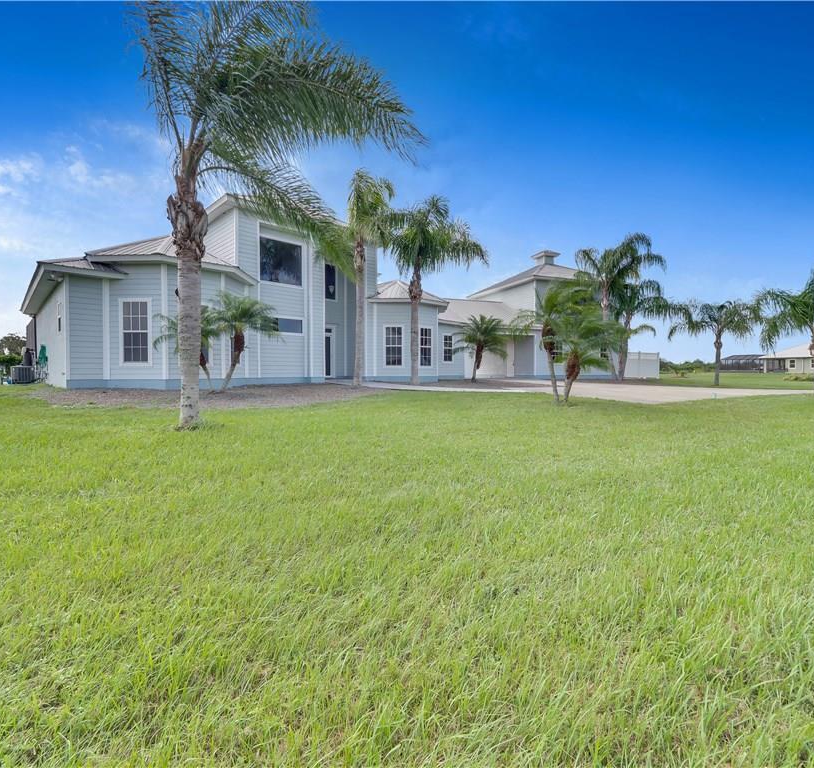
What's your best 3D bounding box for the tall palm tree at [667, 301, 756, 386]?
[{"bbox_3d":[18.291,-2.445,25.000,4.690,5.190,4.550,0,2,0],"label":"tall palm tree"}]

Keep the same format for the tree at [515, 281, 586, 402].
[{"bbox_3d":[3.581,-1.067,10.400,1.710,3.060,1.650,0,2,0],"label":"tree"}]

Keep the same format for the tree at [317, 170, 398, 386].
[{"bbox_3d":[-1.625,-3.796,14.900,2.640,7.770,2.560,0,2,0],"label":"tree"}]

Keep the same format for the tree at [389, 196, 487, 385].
[{"bbox_3d":[1.290,-3.884,17.200,4.150,7.810,4.030,0,2,0],"label":"tree"}]

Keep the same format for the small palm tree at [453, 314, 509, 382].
[{"bbox_3d":[3.582,-1.715,20.000,2.740,3.280,2.650,0,2,0],"label":"small palm tree"}]

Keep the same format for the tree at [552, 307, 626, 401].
[{"bbox_3d":[4.528,-0.716,10.400,1.750,2.460,1.700,0,2,0],"label":"tree"}]

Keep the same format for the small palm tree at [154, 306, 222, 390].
[{"bbox_3d":[-5.747,-0.934,10.900,1.630,2.210,1.580,0,2,0],"label":"small palm tree"}]

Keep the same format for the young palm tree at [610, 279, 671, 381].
[{"bbox_3d":[14.206,-3.330,25.300,3.390,6.230,3.290,0,2,0],"label":"young palm tree"}]

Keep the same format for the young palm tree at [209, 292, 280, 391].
[{"bbox_3d":[-4.276,-1.119,10.900,1.810,2.580,1.760,0,2,0],"label":"young palm tree"}]

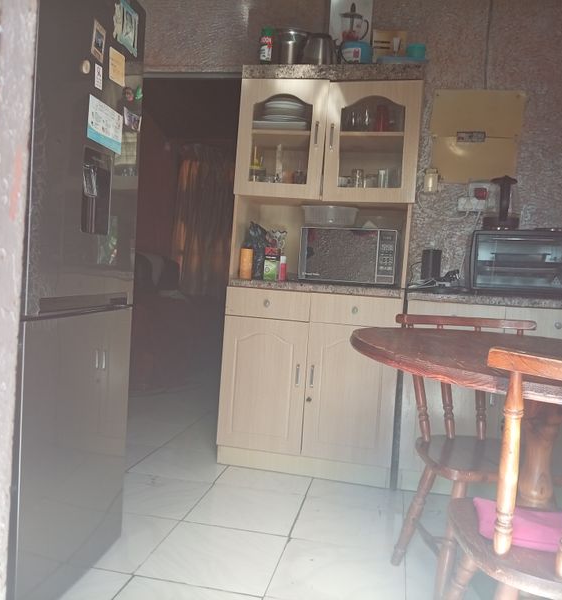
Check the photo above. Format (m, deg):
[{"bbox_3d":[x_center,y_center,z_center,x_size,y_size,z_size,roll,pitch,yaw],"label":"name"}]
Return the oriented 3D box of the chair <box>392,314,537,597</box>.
[{"bbox_3d":[0.630,0.473,1.802,0.480,0.825,0.450,3,2,-7],"label":"chair"}]

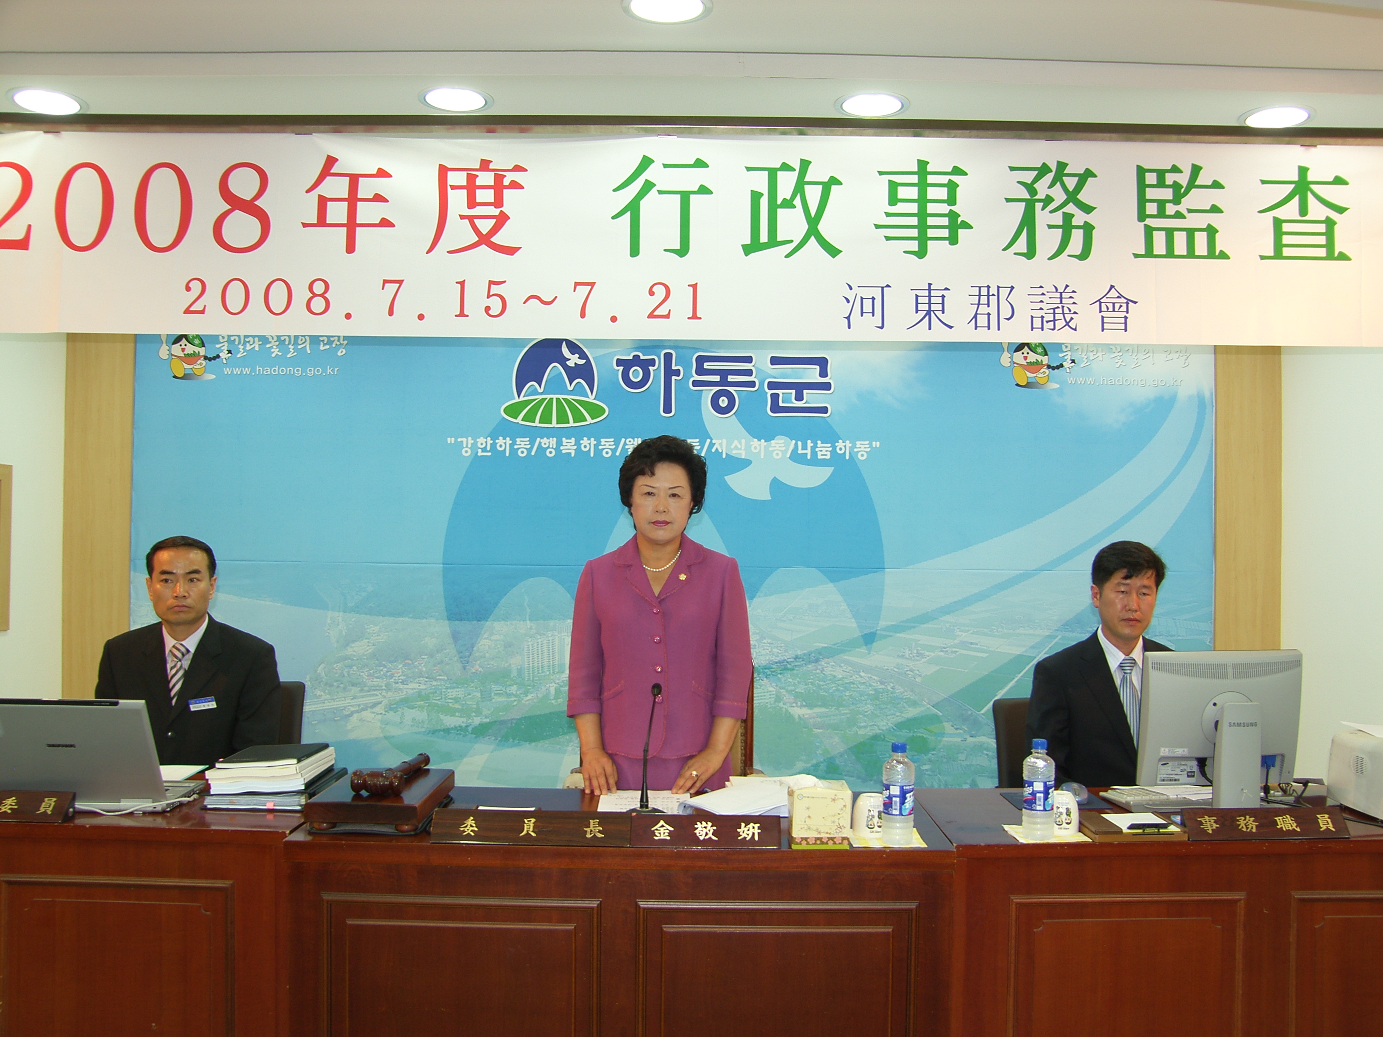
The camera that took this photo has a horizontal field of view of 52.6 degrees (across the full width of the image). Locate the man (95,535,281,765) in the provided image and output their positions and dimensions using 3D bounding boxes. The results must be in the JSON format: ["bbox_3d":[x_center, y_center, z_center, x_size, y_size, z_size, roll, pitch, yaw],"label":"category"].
[{"bbox_3d":[-1.380,0.721,3.650,0.520,1.360,0.700,1,-1,-5],"label":"man"}]

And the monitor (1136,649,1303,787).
[{"bbox_3d":[1.195,0.487,3.140,0.375,0.385,0.200,1,-1,-10],"label":"monitor"}]

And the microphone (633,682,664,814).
[{"bbox_3d":[-0.094,0.515,3.070,0.110,0.300,0.170,0,-1,6],"label":"microphone"}]

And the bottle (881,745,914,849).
[{"bbox_3d":[0.422,0.562,2.860,0.065,0.210,0.065,1,-1,0],"label":"bottle"}]

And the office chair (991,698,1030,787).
[{"bbox_3d":[1.130,0.968,3.800,0.570,0.920,0.600,1,-1,0],"label":"office chair"}]

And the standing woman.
[{"bbox_3d":[-0.079,0.598,3.590,0.475,1.630,0.360,1,-1,0],"label":"standing woman"}]

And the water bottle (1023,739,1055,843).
[{"bbox_3d":[0.718,0.566,2.890,0.065,0.210,0.065,1,-1,0],"label":"water bottle"}]

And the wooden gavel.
[{"bbox_3d":[-0.652,0.574,3.145,0.117,0.058,0.270,0,-1,13],"label":"wooden gavel"}]

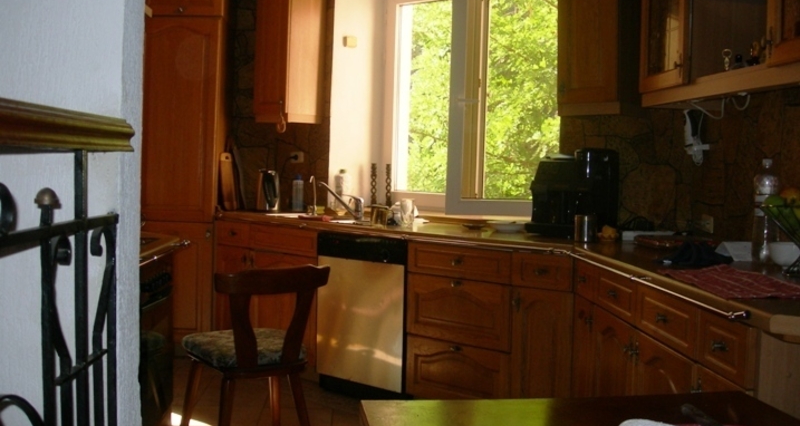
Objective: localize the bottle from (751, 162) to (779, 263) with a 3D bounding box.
[{"bbox_3d":[1.234,-0.002,2.970,0.092,0.350,0.092,1,3,0],"label":"bottle"}]

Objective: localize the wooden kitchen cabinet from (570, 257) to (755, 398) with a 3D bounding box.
[{"bbox_3d":[1.038,0.628,2.857,0.570,0.813,1.614,1,3,-4],"label":"wooden kitchen cabinet"}]

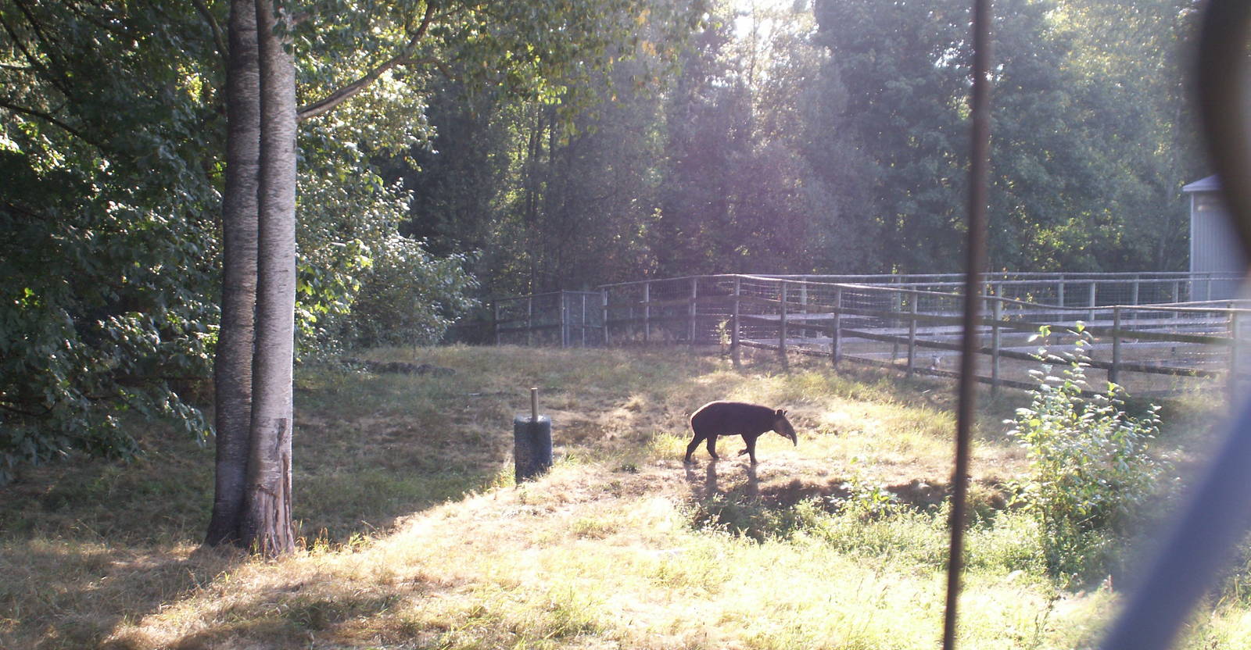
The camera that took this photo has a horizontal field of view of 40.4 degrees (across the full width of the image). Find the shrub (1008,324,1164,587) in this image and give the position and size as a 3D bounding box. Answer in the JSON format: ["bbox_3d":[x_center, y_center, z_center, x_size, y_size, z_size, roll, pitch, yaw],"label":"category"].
[{"bbox_3d":[4.558,1.281,16.800,1.500,2.500,1.450,0,5,0],"label":"shrub"}]

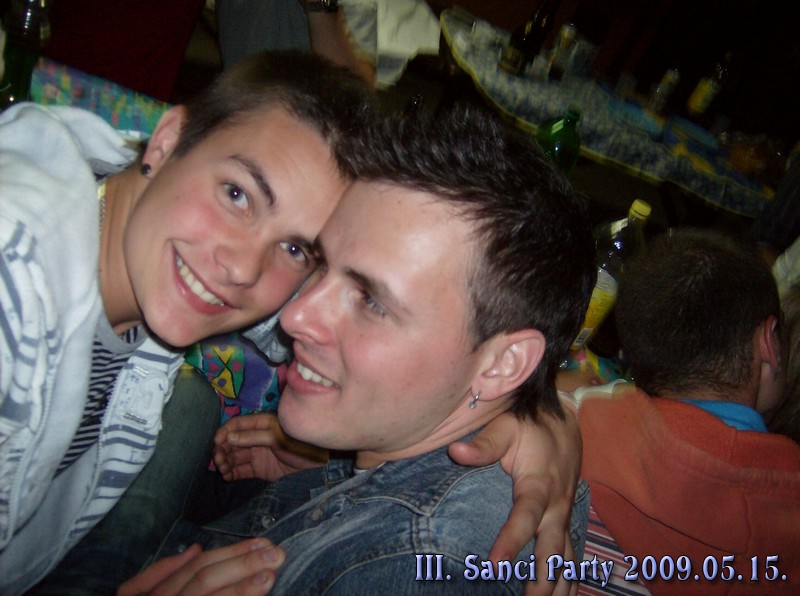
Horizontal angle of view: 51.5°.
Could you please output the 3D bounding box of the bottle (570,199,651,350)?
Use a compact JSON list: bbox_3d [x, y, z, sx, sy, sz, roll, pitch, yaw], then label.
[{"bbox_3d":[0.335,-0.035,1.406,0.090,0.297,0.090,32,30,11],"label":"bottle"}]

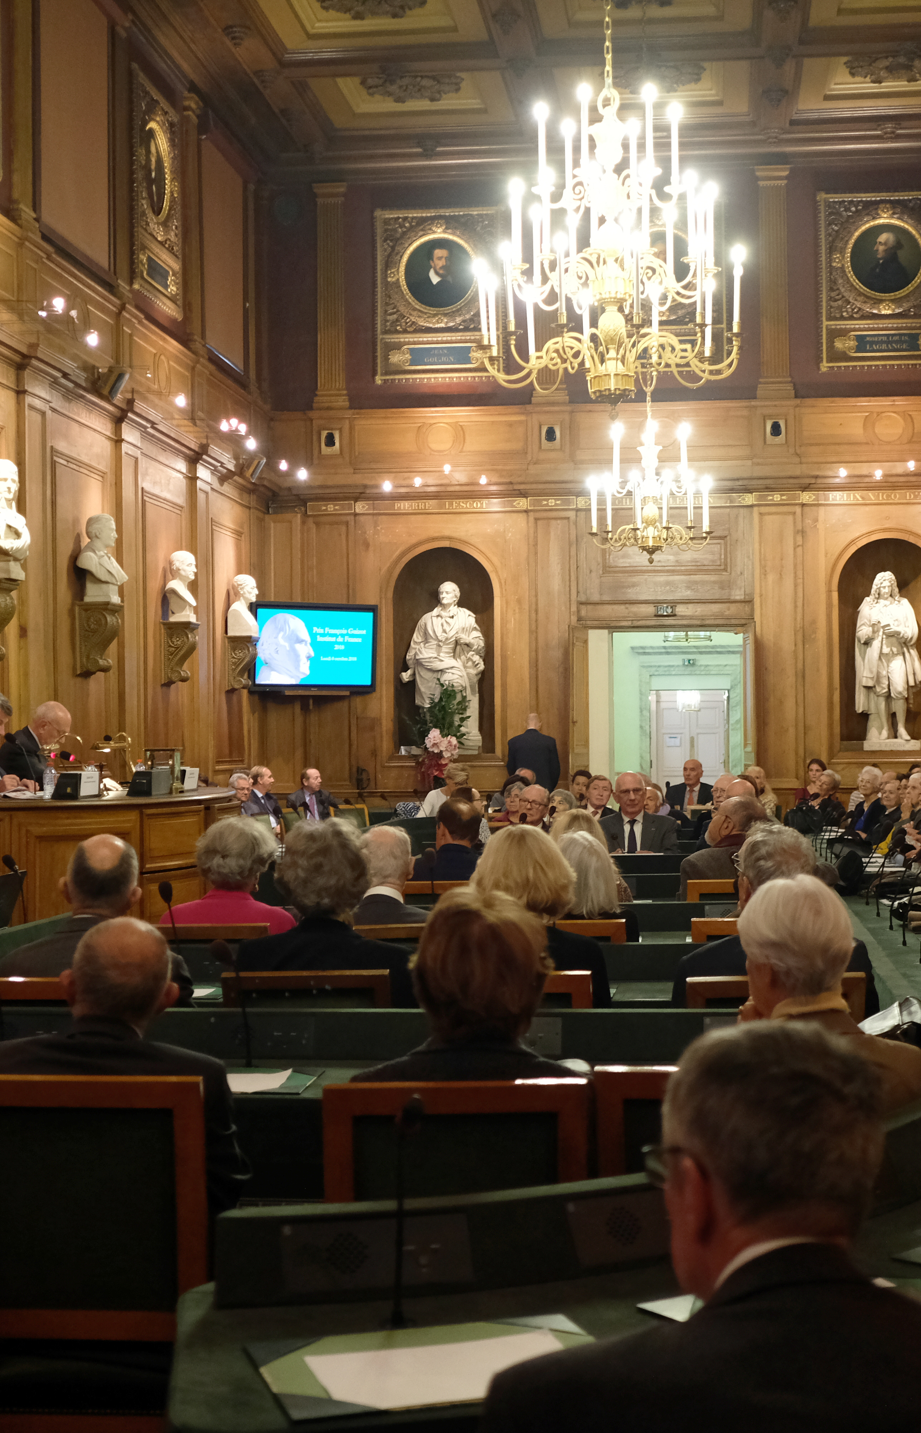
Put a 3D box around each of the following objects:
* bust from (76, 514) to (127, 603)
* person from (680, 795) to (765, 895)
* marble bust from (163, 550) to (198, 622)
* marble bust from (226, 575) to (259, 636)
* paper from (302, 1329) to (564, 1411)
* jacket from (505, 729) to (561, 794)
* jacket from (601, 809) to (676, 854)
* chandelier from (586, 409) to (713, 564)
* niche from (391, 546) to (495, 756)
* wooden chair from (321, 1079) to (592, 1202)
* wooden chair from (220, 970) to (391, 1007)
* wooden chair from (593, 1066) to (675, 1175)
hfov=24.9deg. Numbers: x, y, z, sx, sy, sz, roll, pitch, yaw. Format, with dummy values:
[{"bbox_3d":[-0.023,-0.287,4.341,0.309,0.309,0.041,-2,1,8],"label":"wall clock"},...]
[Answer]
[{"bbox_3d":[-2.684,-1.197,15.832,0.330,0.675,0.470,-1,-1,10],"label":"bust"},{"bbox_3d":[1.104,0.967,8.394,0.500,1.300,0.720,-1,-1,-11],"label":"person"},{"bbox_3d":[-2.425,-1.137,18.298,0.280,0.626,0.400,-1,-1,10],"label":"marble bust"},{"bbox_3d":[-2.146,-1.106,20.696,0.290,0.600,0.310,-1,-1,6],"label":"marble bust"},{"bbox_3d":[-0.009,0.723,2.323,0.296,0.004,0.212,0,-1,-19],"label":"paper"},{"bbox_3d":[0.740,0.507,20.796,0.540,0.780,0.330,-1,-1,1],"label":"jacket"},{"bbox_3d":[0.972,0.779,11.357,0.480,0.560,0.320,-1,-1,7],"label":"jacket"},{"bbox_3d":[1.550,-1.858,17.155,1.000,1.200,1.000,-1,-1,7],"label":"chandelier"},{"bbox_3d":[-0.167,-0.676,21.473,1.070,2.140,0.500,-1,-1,7],"label":"niche"},{"bbox_3d":[-0.031,1.081,3.740,0.450,0.924,0.520,0,-1,-7],"label":"wooden chair"},{"bbox_3d":[-0.347,1.131,5.394,0.450,1.000,0.530,-1,-1,6],"label":"wooden chair"},{"bbox_3d":[0.471,1.048,3.841,0.430,0.890,0.520,-1,-1,7],"label":"wooden chair"}]

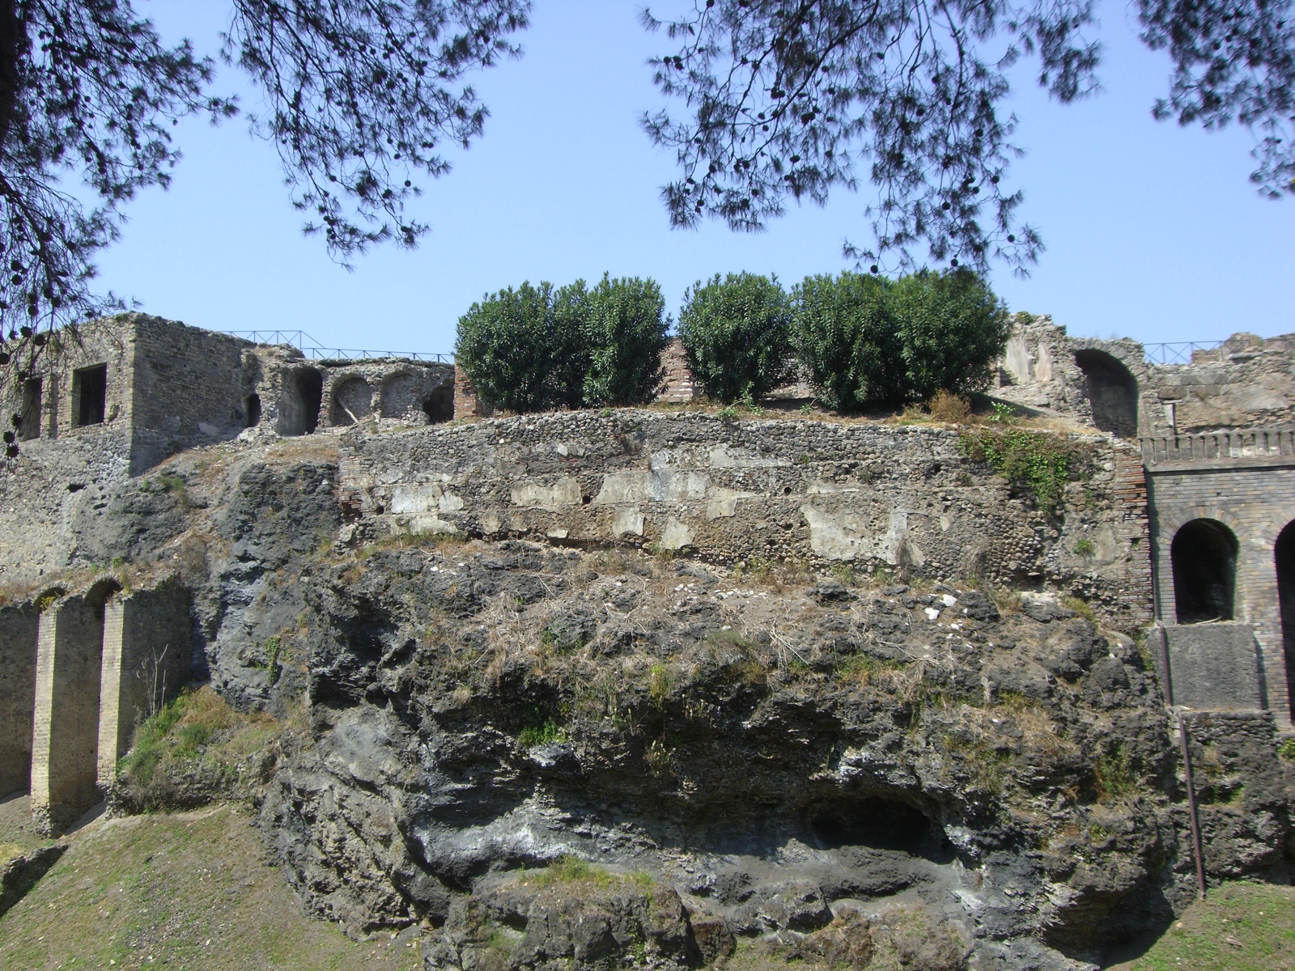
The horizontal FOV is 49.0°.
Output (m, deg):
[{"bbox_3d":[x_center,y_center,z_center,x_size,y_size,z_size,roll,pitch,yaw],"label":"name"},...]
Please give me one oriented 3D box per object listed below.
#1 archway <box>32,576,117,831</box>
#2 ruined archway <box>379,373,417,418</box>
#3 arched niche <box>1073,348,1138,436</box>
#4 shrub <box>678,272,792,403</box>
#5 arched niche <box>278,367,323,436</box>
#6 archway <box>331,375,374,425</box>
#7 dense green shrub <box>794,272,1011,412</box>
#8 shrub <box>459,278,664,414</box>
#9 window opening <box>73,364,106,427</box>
[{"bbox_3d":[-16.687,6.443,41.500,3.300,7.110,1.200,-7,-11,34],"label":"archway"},{"bbox_3d":[-7.385,-2.670,42.900,1.387,1.398,0.500,-5,-10,25],"label":"ruined archway"},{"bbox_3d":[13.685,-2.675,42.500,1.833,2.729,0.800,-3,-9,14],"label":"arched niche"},{"bbox_3d":[2.480,-4.184,40.000,3.231,3.810,3.000,0,-9,-3],"label":"shrub"},{"bbox_3d":[-10.443,-2.497,44.400,1.709,2.169,1.200,-5,-10,25],"label":"arched niche"},{"bbox_3d":[-8.928,-2.530,43.600,1.584,1.546,0.500,-5,-10,25],"label":"archway"},{"bbox_3d":[7.334,-4.262,41.000,6.456,4.205,3.300,0,-9,-6],"label":"dense green shrub"},{"bbox_3d":[-2.438,-4.031,40.300,6.052,4.042,3.200,-1,-9,0],"label":"shrub"},{"bbox_3d":[-16.881,-2.688,43.500,1.716,1.986,0.450,-7,-11,34],"label":"window opening"}]

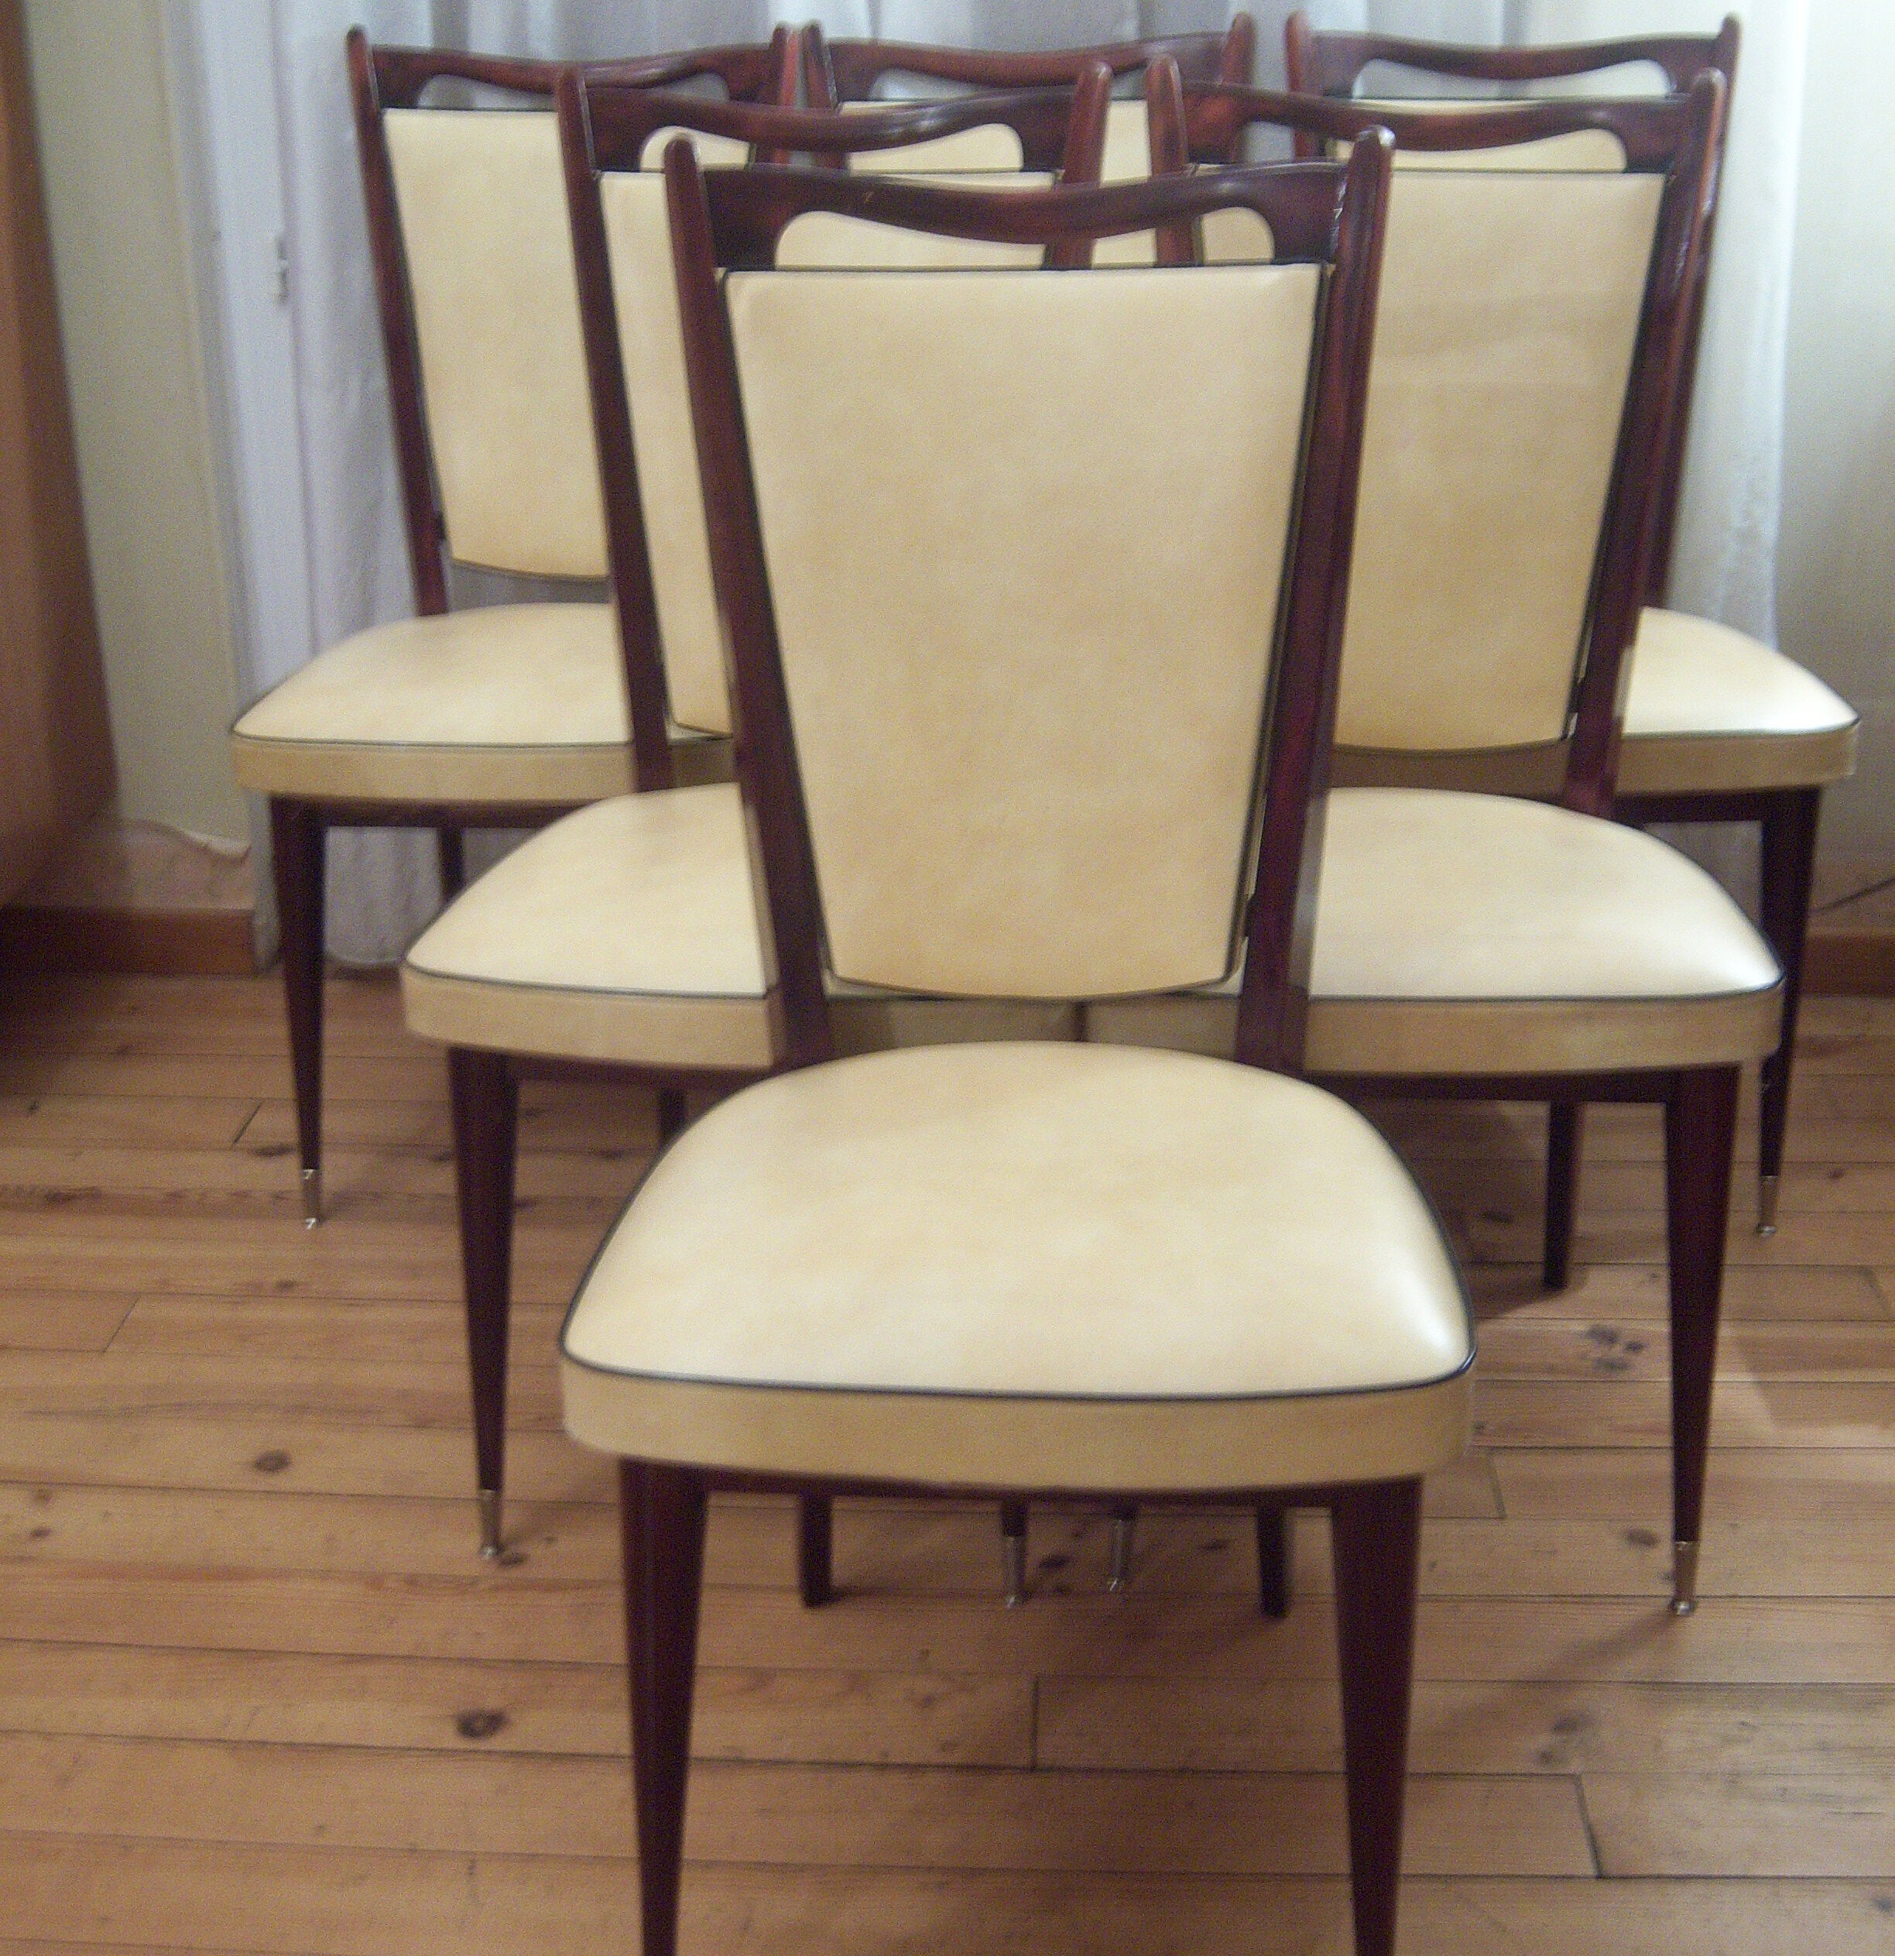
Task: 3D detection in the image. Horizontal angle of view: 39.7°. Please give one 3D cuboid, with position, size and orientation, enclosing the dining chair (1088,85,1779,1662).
[{"bbox_3d":[0.323,-0.106,1.814,0.436,0.965,0.482,1,24,6],"label":"dining chair"}]

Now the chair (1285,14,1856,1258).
[{"bbox_3d":[0.498,-0.308,2.237,0.414,0.962,0.474,-1,24,-1],"label":"chair"}]

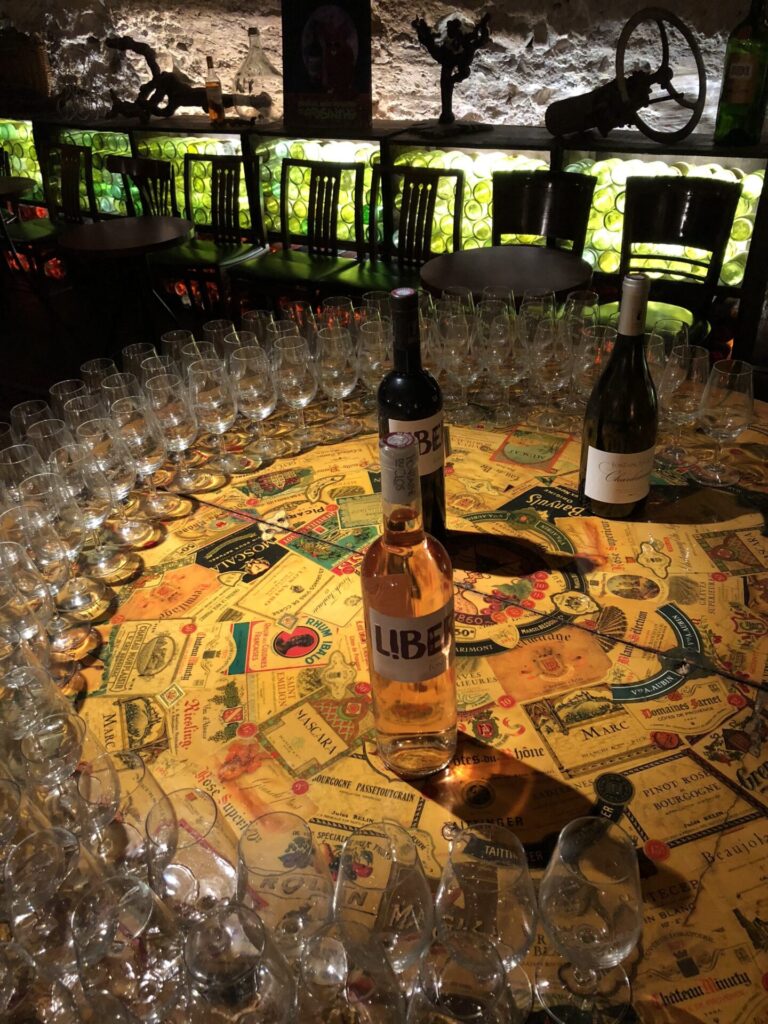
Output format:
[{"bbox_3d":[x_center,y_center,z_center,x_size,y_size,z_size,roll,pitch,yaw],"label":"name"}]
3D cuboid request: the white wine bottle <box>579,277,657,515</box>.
[{"bbox_3d":[0.289,-0.138,1.000,0.083,0.299,0.083,-5,34,-1],"label":"white wine bottle"}]

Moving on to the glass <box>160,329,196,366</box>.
[{"bbox_3d":[-0.302,-0.197,1.274,0.066,0.155,0.066,-3,34,2],"label":"glass"}]

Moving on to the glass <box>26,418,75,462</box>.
[{"bbox_3d":[-0.412,-0.040,1.069,0.066,0.154,0.066,-5,34,0],"label":"glass"}]

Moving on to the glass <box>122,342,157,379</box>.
[{"bbox_3d":[-0.350,-0.170,1.244,0.065,0.156,0.065,-4,34,0],"label":"glass"}]

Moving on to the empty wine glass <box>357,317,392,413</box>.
[{"bbox_3d":[-0.005,-0.210,1.269,0.066,0.154,0.066,-5,34,0],"label":"empty wine glass"}]

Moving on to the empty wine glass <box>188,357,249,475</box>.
[{"bbox_3d":[-0.240,-0.135,1.181,0.065,0.156,0.065,-4,34,0],"label":"empty wine glass"}]

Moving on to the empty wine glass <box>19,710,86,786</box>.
[{"bbox_3d":[-0.236,0.229,0.651,0.066,0.154,0.066,-5,34,0],"label":"empty wine glass"}]

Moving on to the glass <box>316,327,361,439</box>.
[{"bbox_3d":[-0.068,-0.195,1.251,0.065,0.156,0.065,-4,34,0],"label":"glass"}]

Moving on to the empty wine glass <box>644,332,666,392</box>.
[{"bbox_3d":[0.361,-0.171,1.166,0.066,0.155,0.066,-3,34,2],"label":"empty wine glass"}]

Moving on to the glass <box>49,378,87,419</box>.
[{"bbox_3d":[-0.417,-0.101,1.149,0.065,0.156,0.065,-4,34,0],"label":"glass"}]

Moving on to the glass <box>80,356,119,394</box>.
[{"bbox_3d":[-0.401,-0.145,1.223,0.066,0.154,0.066,-5,34,0],"label":"glass"}]

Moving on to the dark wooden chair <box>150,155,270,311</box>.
[{"bbox_3d":[-0.848,-1.254,4.075,0.440,0.850,0.460,17,40,28],"label":"dark wooden chair"}]

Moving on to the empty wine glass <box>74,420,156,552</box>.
[{"bbox_3d":[-0.342,-0.037,1.043,0.066,0.155,0.066,-3,34,2],"label":"empty wine glass"}]

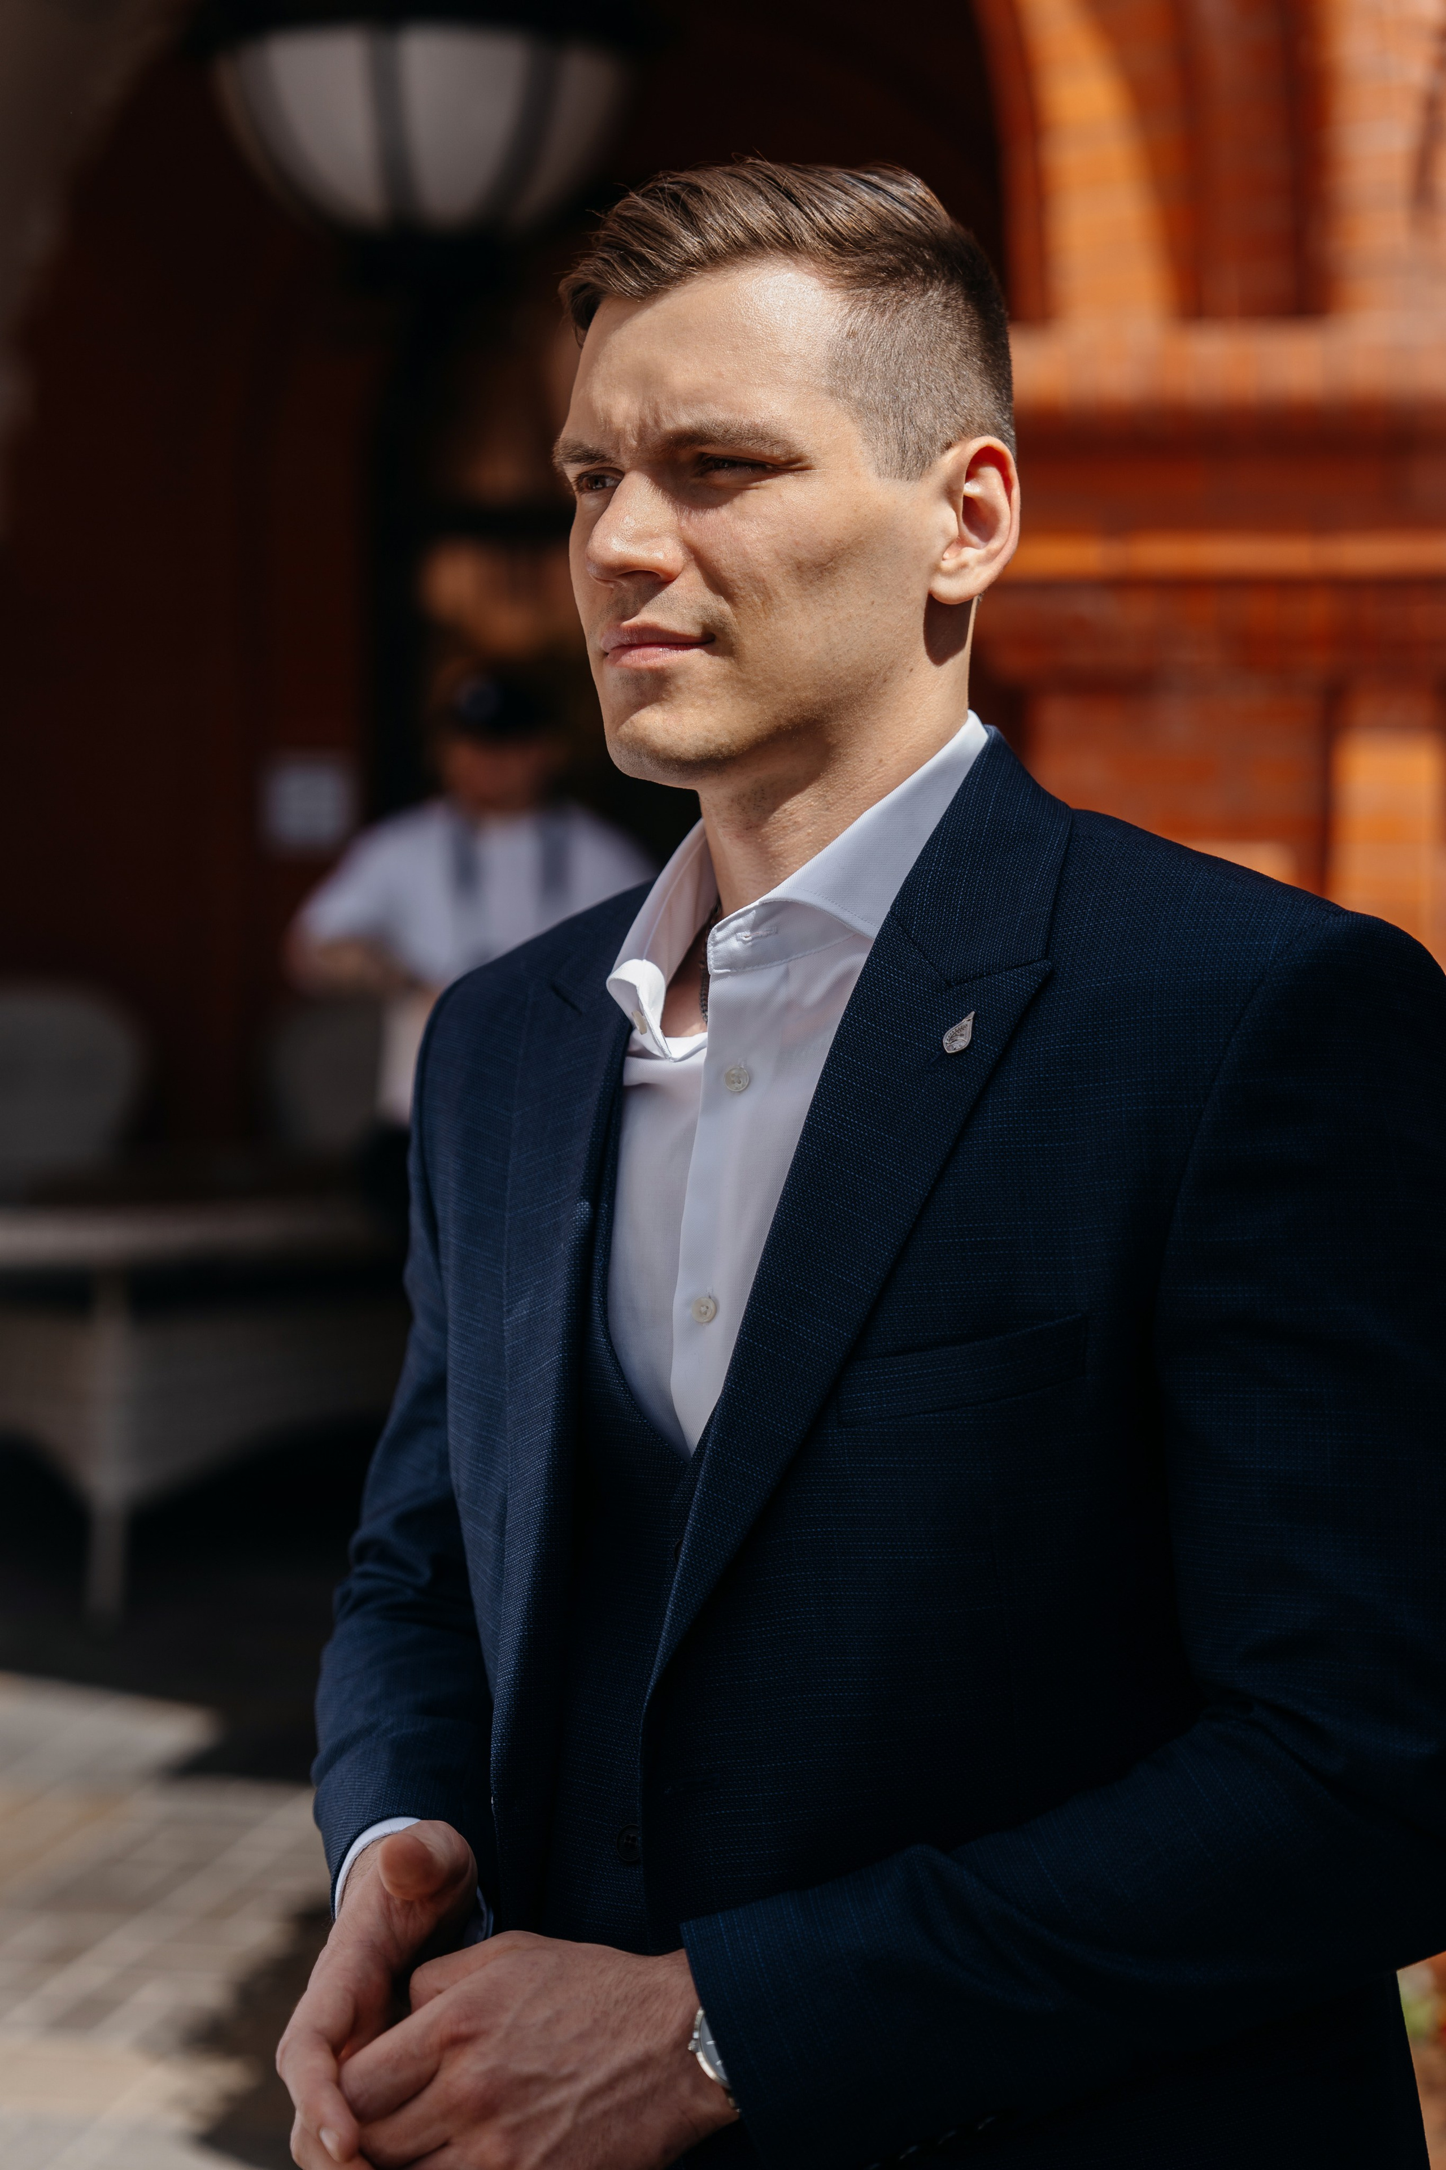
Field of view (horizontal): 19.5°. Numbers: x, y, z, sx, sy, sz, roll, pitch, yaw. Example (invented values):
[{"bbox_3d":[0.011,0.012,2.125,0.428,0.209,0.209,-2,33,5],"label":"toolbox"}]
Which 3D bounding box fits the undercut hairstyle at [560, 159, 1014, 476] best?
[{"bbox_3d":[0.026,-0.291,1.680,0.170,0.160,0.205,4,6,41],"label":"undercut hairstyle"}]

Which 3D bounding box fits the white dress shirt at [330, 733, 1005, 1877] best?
[{"bbox_3d":[0.022,0.200,1.700,0.520,0.700,0.340,3,5,38],"label":"white dress shirt"}]

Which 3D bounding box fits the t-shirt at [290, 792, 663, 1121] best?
[{"bbox_3d":[-0.430,-0.235,8.000,0.660,0.620,0.330,0,4,3],"label":"t-shirt"}]

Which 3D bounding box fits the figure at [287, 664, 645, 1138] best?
[{"bbox_3d":[-0.430,0.110,8.020,0.700,1.770,0.420,0,4,3],"label":"figure"}]

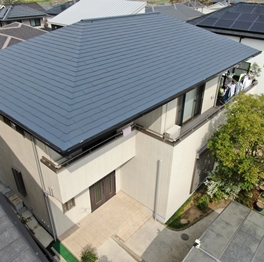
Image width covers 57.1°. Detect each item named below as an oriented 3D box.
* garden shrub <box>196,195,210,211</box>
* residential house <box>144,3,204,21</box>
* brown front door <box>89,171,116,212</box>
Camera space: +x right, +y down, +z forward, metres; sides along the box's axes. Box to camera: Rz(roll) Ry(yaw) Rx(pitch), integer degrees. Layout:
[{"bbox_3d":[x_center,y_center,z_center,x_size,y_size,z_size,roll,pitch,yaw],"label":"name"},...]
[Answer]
[{"bbox_3d":[3.354,3.356,11.512,0.700,0.700,0.720,0,30,0],"label":"garden shrub"},{"bbox_3d":[6.333,-18.170,43.087,10.500,7.400,12.000,20,35,31],"label":"residential house"},{"bbox_3d":[-1.310,2.477,10.999,0.120,2.240,1.570,24,37,35],"label":"brown front door"}]

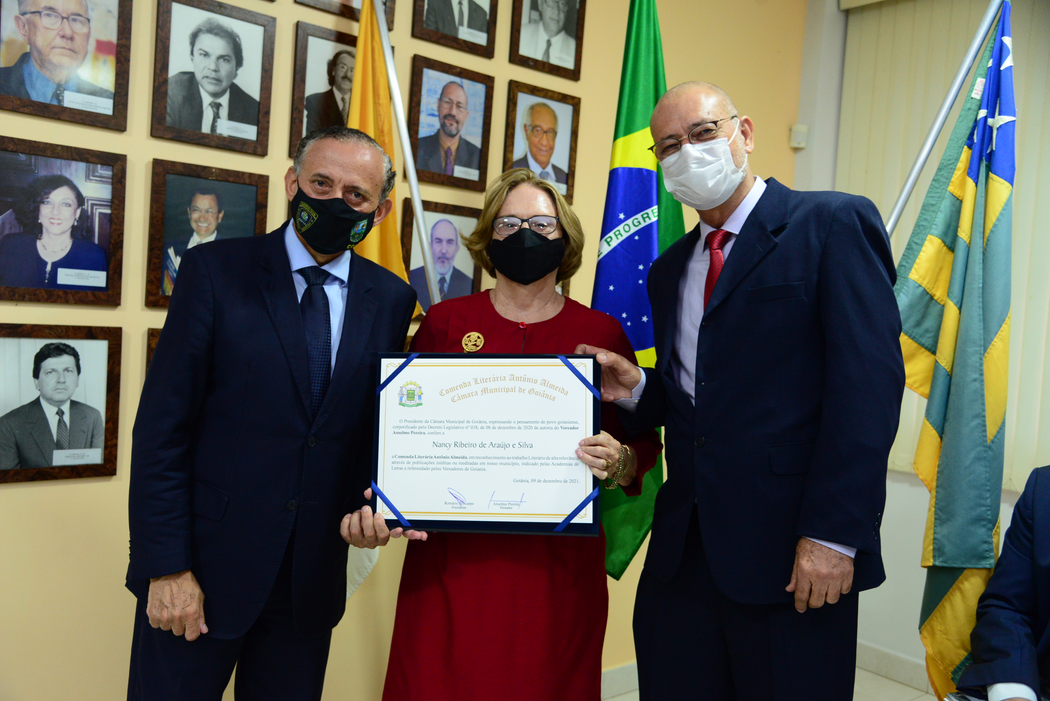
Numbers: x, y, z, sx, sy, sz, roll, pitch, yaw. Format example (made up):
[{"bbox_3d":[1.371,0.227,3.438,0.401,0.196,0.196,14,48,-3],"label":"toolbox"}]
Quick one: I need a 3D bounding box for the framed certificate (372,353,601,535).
[{"bbox_3d":[-0.065,0.157,1.620,0.392,0.305,0.020,0,-7,5],"label":"framed certificate"}]

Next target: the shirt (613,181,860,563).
[{"bbox_3d":[0.413,0.044,1.630,0.480,0.700,0.320,4,2,29],"label":"shirt"}]

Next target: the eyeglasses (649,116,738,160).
[{"bbox_3d":[0.300,-0.376,1.613,0.138,0.045,0.140,-14,10,38],"label":"eyeglasses"}]

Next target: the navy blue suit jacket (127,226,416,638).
[{"bbox_3d":[-0.450,0.145,1.680,0.500,0.740,0.310,5,3,-25],"label":"navy blue suit jacket"}]

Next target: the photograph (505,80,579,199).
[{"bbox_3d":[0.057,-0.661,3.002,0.295,0.351,0.025,1,2,-40],"label":"photograph"}]

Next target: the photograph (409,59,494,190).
[{"bbox_3d":[-0.218,-0.667,2.768,0.295,0.351,0.025,1,2,-40],"label":"photograph"}]

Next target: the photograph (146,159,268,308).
[{"bbox_3d":[-0.782,-0.276,2.320,0.295,0.351,0.025,1,2,-40],"label":"photograph"}]

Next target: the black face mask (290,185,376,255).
[{"bbox_3d":[-0.332,-0.226,1.620,0.150,0.115,0.100,15,7,-14],"label":"black face mask"}]

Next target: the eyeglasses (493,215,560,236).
[{"bbox_3d":[0.003,-0.254,1.870,0.135,0.042,0.140,1,5,0],"label":"eyeglasses"}]

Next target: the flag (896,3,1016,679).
[{"bbox_3d":[0.951,-0.001,2.080,0.290,1.530,0.250,4,2,12],"label":"flag"}]

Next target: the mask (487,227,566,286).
[{"bbox_3d":[0.002,-0.187,1.840,0.155,0.115,0.100,1,6,0],"label":"mask"}]

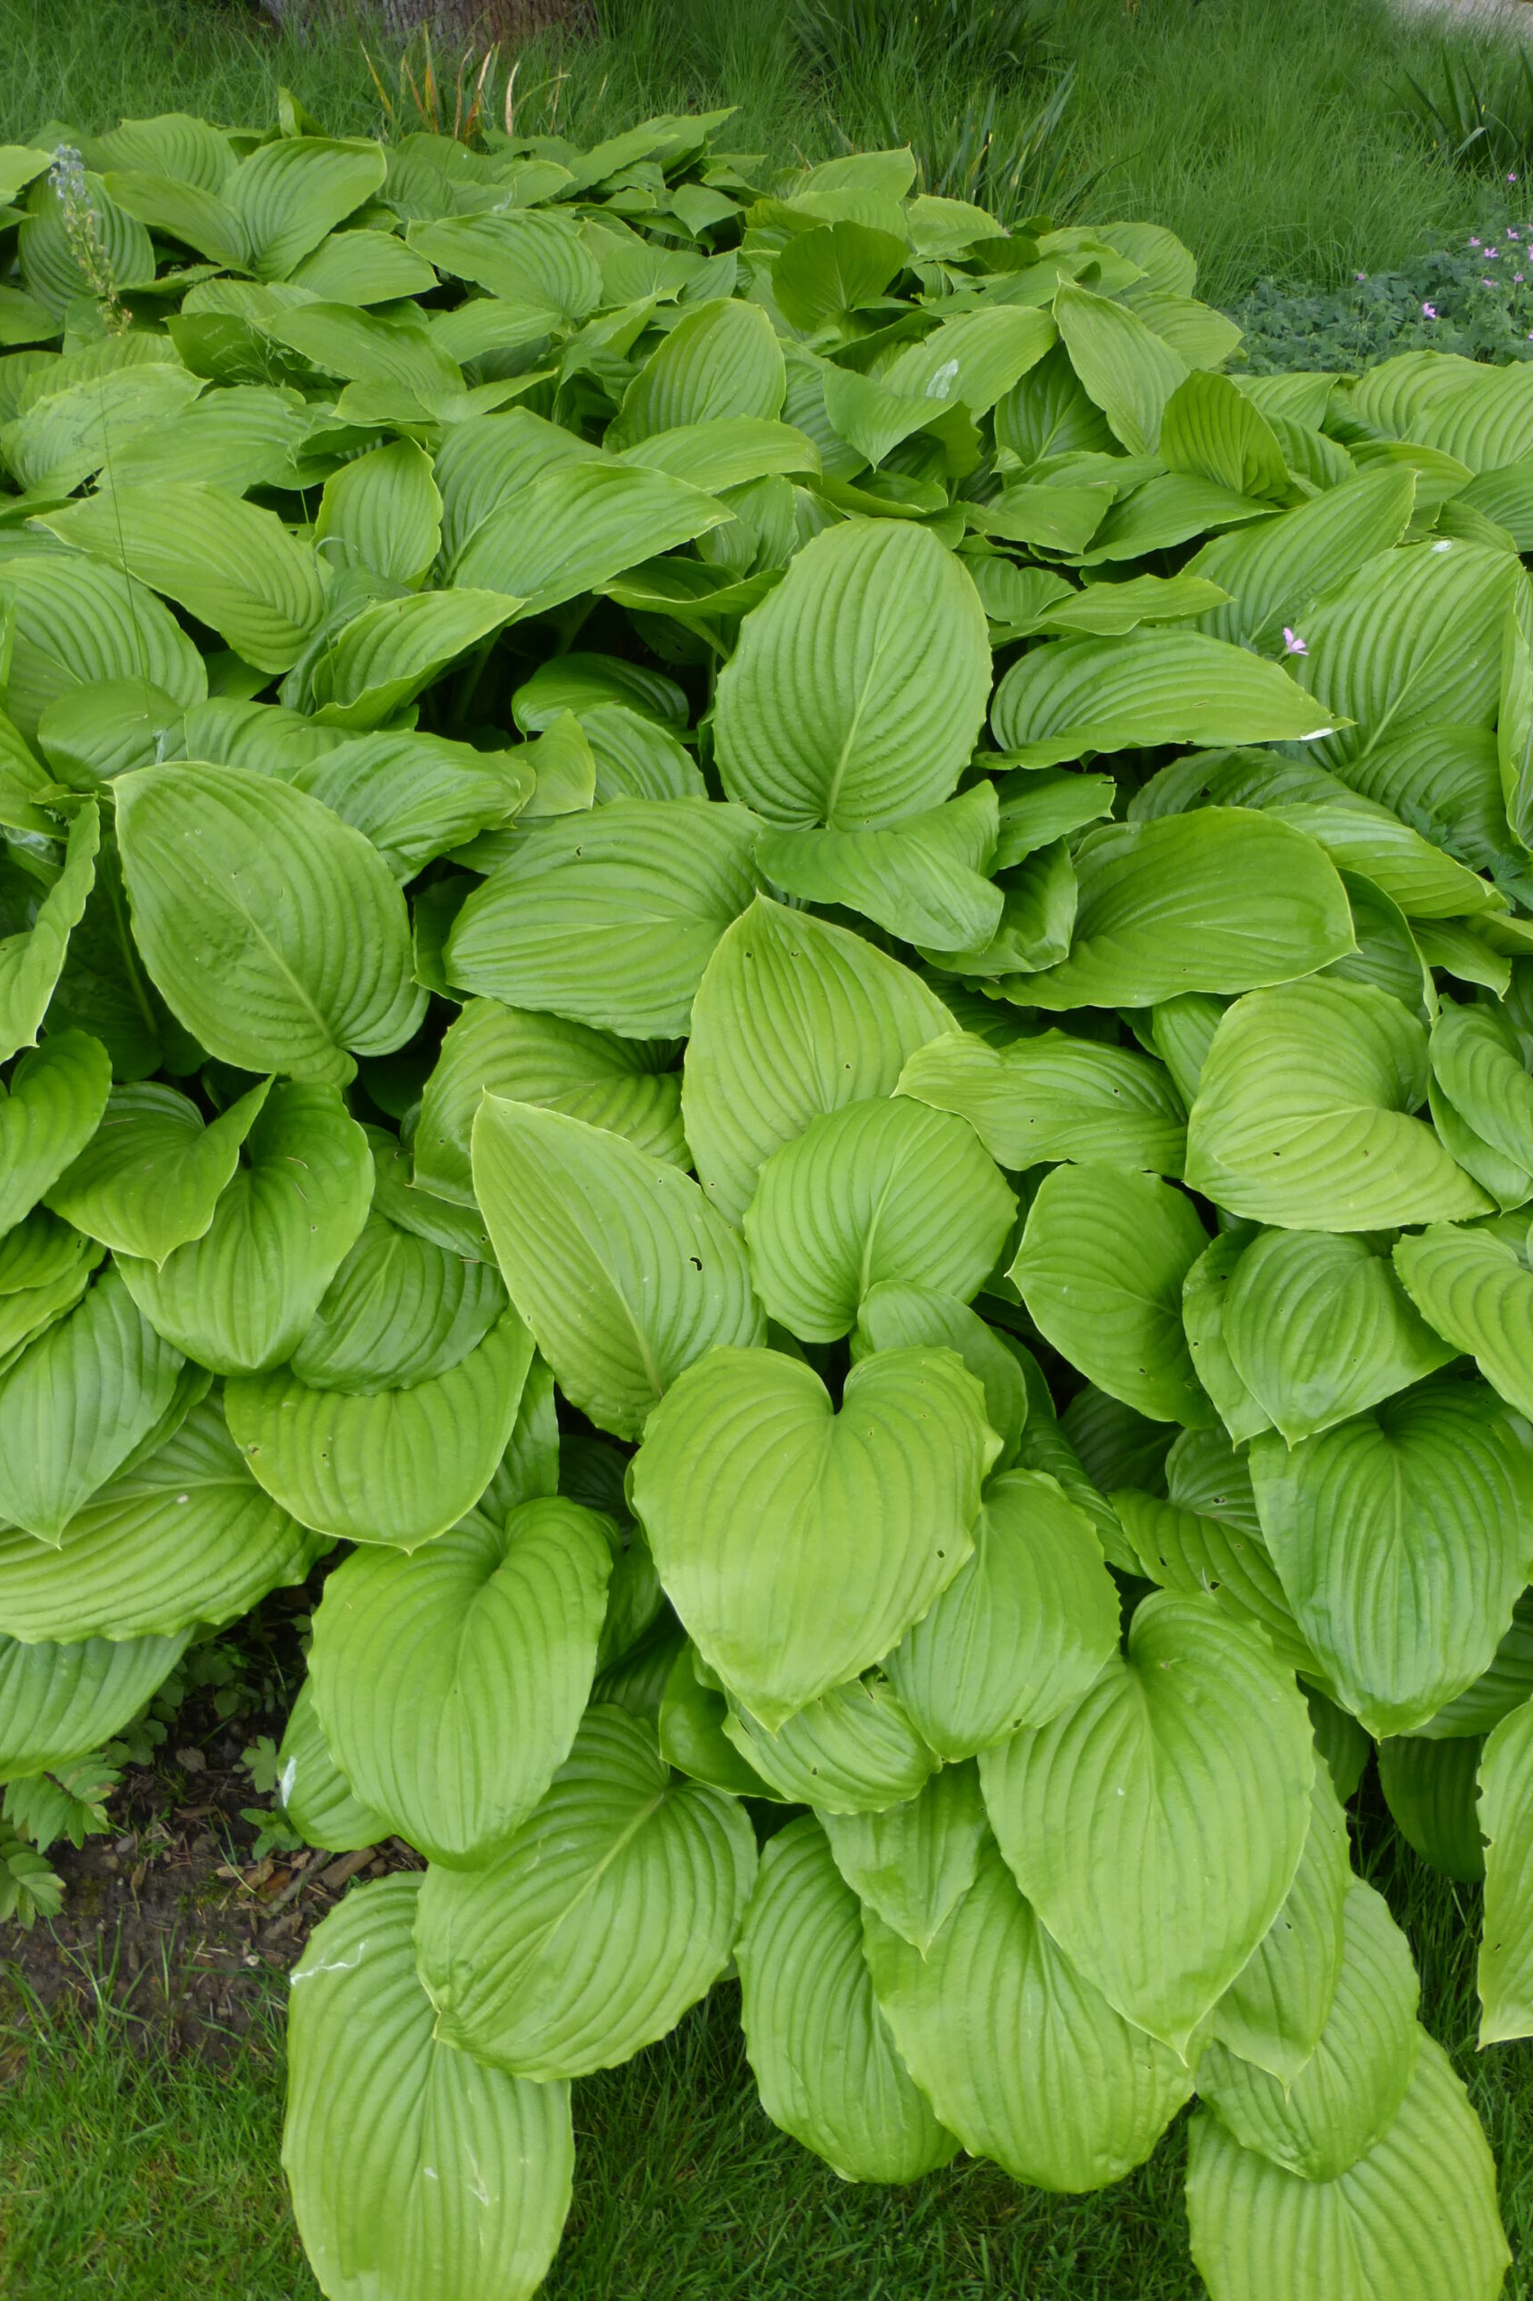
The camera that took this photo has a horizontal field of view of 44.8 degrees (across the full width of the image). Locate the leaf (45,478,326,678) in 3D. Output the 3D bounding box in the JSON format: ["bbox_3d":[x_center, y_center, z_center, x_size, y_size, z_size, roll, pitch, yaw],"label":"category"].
[{"bbox_3d":[-0.545,-0.535,1.707,0.295,0.060,0.185,25,69,15],"label":"leaf"}]

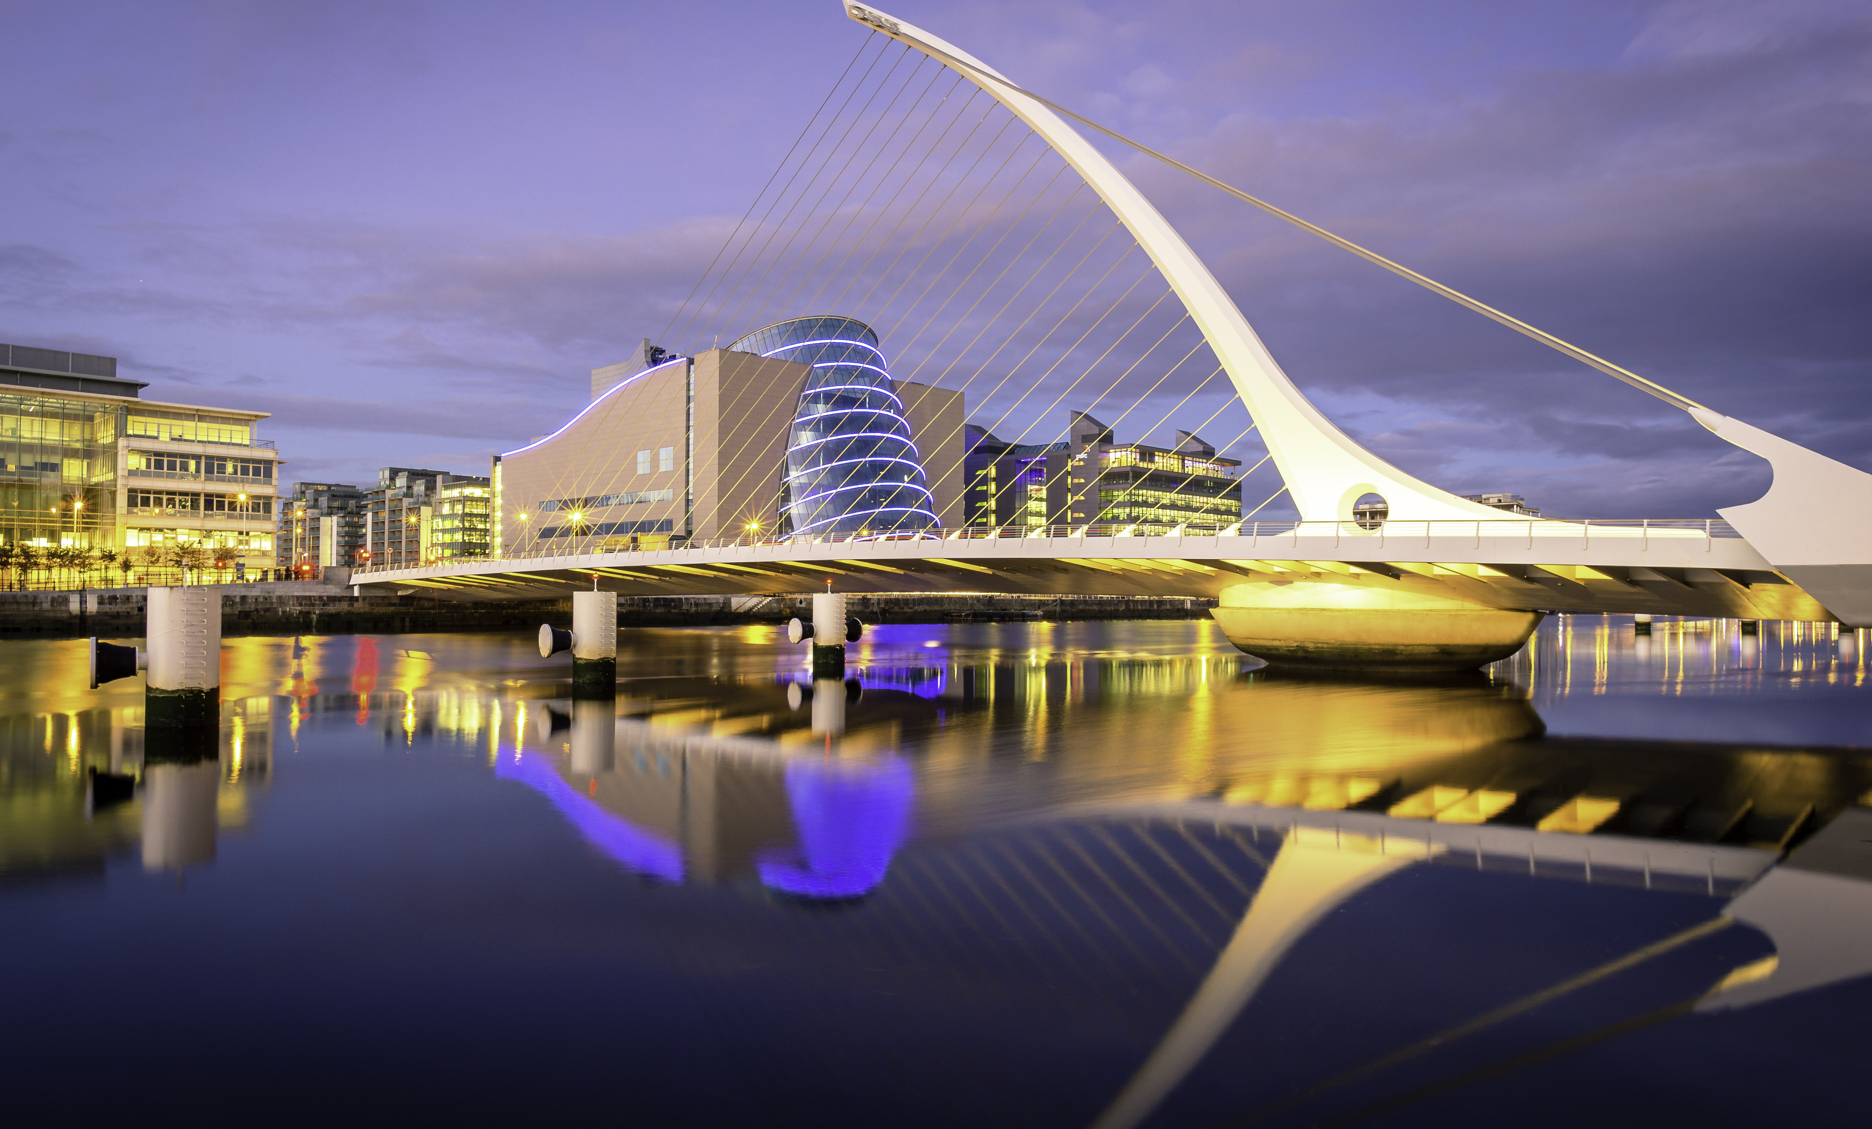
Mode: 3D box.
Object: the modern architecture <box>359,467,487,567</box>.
[{"bbox_3d":[-135.500,-8.804,308.959,20.000,35.200,50.000,2,-3,-43],"label":"modern architecture"}]

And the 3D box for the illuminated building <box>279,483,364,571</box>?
[{"bbox_3d":[-185.500,-7.084,351.926,20.000,34.600,42.000,2,-3,-43],"label":"illuminated building"}]

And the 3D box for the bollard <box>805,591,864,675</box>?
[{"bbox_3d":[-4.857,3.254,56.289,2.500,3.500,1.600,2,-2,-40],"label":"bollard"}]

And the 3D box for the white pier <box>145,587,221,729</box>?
[{"bbox_3d":[-18.776,2.326,28.500,1.540,3.500,1.540,0,-2,0],"label":"white pier"}]

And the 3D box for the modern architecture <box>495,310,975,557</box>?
[{"bbox_3d":[-42.054,-20.786,230.942,63.000,54.000,77.000,2,-3,-44],"label":"modern architecture"}]

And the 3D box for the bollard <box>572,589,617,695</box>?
[{"bbox_3d":[-13.016,2.819,43.600,1.550,3.600,1.550,0,-2,0],"label":"bollard"}]

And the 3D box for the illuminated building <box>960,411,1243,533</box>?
[{"bbox_3d":[37.737,-13.294,283.598,44.000,42.500,59.000,2,-3,-44],"label":"illuminated building"}]

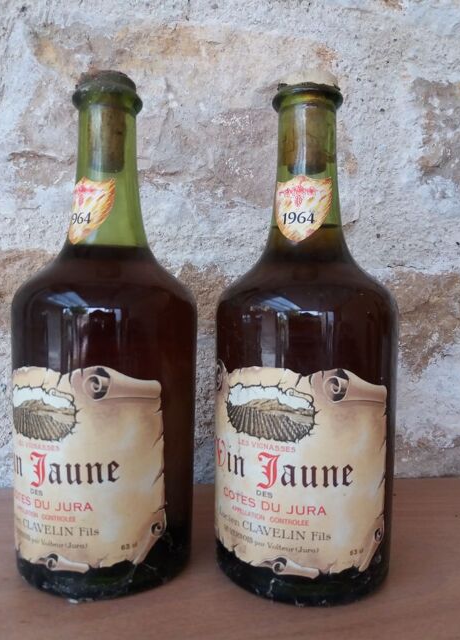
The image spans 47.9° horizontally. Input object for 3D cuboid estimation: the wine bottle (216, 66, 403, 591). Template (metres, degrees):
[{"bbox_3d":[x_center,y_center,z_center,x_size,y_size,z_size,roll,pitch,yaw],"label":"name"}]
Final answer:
[{"bbox_3d":[0.038,0.003,0.263,0.091,0.243,0.091,1,3,0],"label":"wine bottle"}]

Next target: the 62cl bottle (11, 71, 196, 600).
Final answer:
[{"bbox_3d":[-0.062,0.002,0.265,0.091,0.243,0.091,1,3,0],"label":"62cl bottle"}]

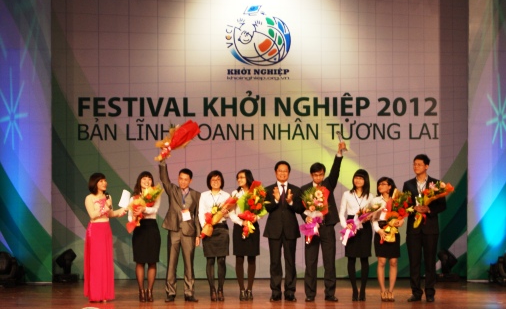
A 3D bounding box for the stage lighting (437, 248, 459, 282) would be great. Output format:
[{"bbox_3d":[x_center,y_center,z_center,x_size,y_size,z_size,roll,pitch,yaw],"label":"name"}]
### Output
[{"bbox_3d":[2.698,1.537,15.950,0.320,0.450,0.340,0,2,-14],"label":"stage lighting"}]

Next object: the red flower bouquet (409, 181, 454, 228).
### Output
[{"bbox_3d":[2.144,0.595,13.970,0.300,0.650,0.250,48,8,25],"label":"red flower bouquet"}]

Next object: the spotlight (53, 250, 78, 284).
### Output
[{"bbox_3d":[-2.582,1.537,15.920,0.320,0.450,0.340,1,2,14],"label":"spotlight"}]

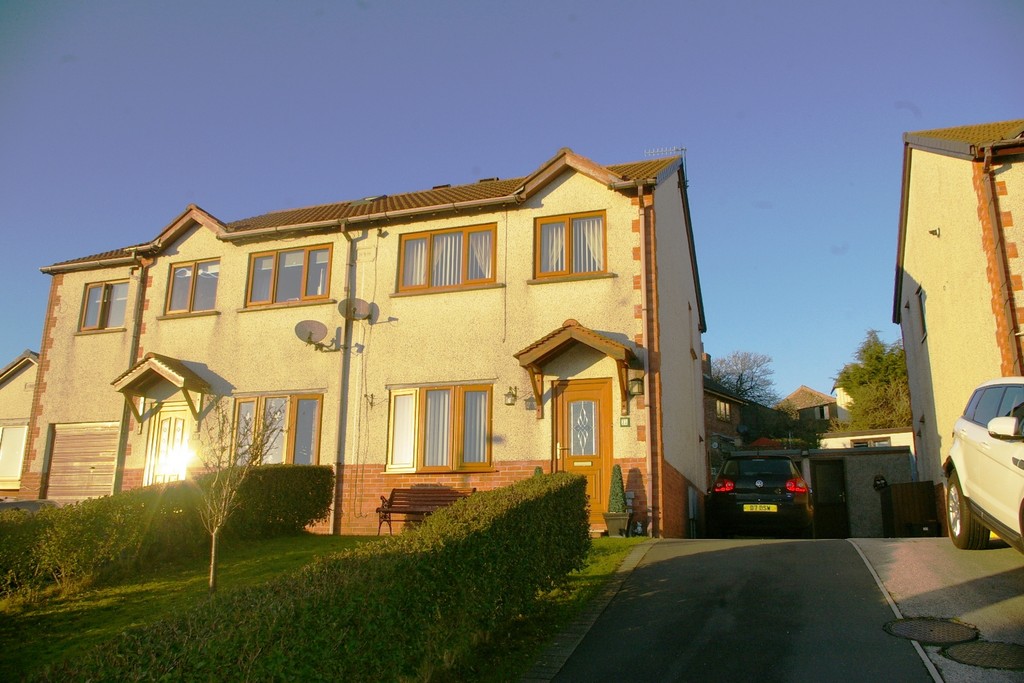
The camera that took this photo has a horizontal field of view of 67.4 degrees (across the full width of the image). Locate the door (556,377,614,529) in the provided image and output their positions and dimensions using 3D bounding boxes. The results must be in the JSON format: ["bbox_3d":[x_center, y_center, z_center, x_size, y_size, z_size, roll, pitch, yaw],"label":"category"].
[{"bbox_3d":[1.035,1.603,11.152,0.901,2.109,0.100,-4,-15,18],"label":"door"}]

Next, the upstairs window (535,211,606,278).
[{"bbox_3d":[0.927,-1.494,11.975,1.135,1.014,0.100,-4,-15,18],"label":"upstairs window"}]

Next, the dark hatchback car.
[{"bbox_3d":[4.720,3.018,14.678,1.780,1.480,4.200,-3,-13,17],"label":"dark hatchback car"}]

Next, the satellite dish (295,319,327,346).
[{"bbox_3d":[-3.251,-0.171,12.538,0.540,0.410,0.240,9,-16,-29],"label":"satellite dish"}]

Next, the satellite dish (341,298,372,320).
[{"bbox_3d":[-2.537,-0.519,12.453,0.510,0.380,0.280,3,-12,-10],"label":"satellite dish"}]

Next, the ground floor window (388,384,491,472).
[{"bbox_3d":[-1.138,1.349,11.957,1.785,1.297,0.120,-4,-13,19],"label":"ground floor window"}]

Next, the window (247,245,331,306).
[{"bbox_3d":[-3.892,-1.151,13.513,1.671,1.004,0.100,-4,-15,18],"label":"window"}]

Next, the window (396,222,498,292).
[{"bbox_3d":[-1.058,-1.359,12.507,1.740,1.001,0.120,-4,-13,19],"label":"window"}]

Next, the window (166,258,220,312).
[{"bbox_3d":[-5.815,-0.995,14.122,1.106,0.980,0.100,-4,-15,18],"label":"window"}]

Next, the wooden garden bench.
[{"bbox_3d":[-1.221,2.472,11.160,1.330,0.720,0.570,-4,-15,18],"label":"wooden garden bench"}]

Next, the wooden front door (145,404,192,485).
[{"bbox_3d":[-6.147,2.098,13.632,0.906,2.046,0.110,-4,-13,19],"label":"wooden front door"}]

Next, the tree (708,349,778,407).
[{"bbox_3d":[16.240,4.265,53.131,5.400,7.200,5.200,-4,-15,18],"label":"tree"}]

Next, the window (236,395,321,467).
[{"bbox_3d":[-3.968,1.562,12.942,1.773,1.264,0.120,-4,-13,19],"label":"window"}]

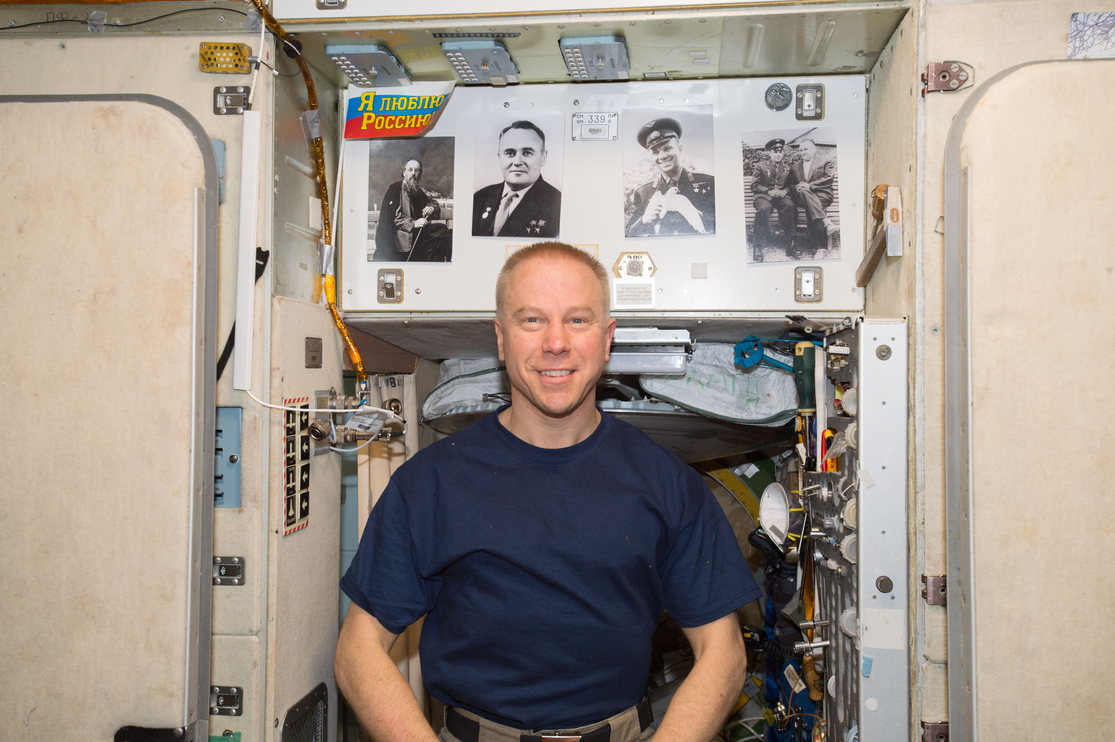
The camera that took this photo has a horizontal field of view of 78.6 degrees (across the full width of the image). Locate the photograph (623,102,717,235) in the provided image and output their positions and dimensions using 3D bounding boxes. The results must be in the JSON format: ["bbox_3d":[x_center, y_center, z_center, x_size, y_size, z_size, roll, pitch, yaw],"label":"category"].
[{"bbox_3d":[0.202,-0.361,1.233,0.163,0.235,0.004,-1,-1,4],"label":"photograph"}]

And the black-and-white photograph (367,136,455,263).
[{"bbox_3d":[-0.274,-0.321,1.269,0.162,0.234,0.004,1,-1,4],"label":"black-and-white photograph"}]

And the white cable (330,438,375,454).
[{"bbox_3d":[-0.371,0.133,1.230,0.085,0.029,0.025,0,-1,4],"label":"white cable"}]

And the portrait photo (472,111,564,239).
[{"bbox_3d":[-0.072,-0.364,1.254,0.164,0.236,0.004,2,-1,4],"label":"portrait photo"}]

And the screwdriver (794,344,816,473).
[{"bbox_3d":[0.417,0.060,1.140,0.036,0.221,0.036,-2,0,4],"label":"screwdriver"}]

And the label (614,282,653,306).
[{"bbox_3d":[0.139,-0.140,1.237,0.074,0.049,0.003,0,-1,4],"label":"label"}]

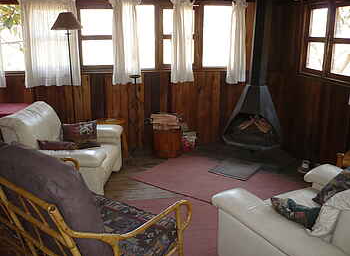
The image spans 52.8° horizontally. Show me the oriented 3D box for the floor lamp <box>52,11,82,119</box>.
[{"bbox_3d":[-1.220,-0.448,4.215,0.375,1.774,0.375,-2,15,-8],"label":"floor lamp"}]

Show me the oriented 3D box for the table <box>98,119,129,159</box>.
[{"bbox_3d":[-0.810,0.165,4.451,0.410,0.470,0.340,-2,15,-8],"label":"table"}]

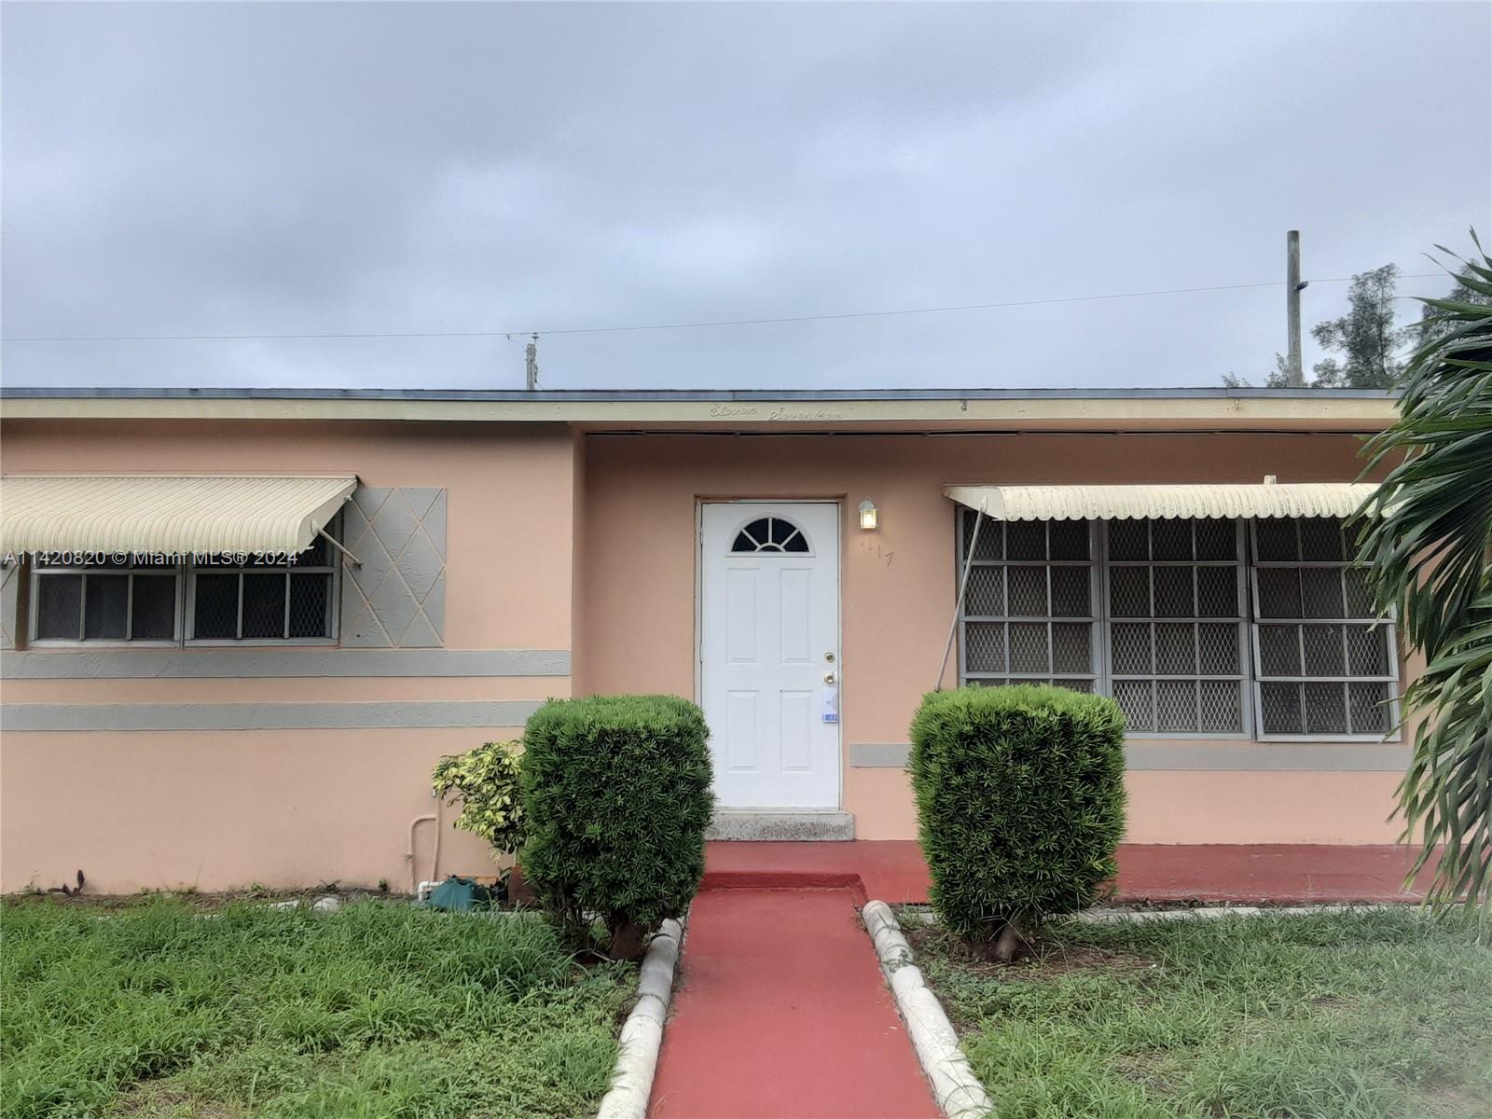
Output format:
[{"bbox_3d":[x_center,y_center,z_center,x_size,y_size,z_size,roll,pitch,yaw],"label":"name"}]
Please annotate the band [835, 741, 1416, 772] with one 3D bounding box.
[{"bbox_3d":[2.476,1.267,7.489,3.628,0.167,0.040,0,-3,0],"label":"band"}]

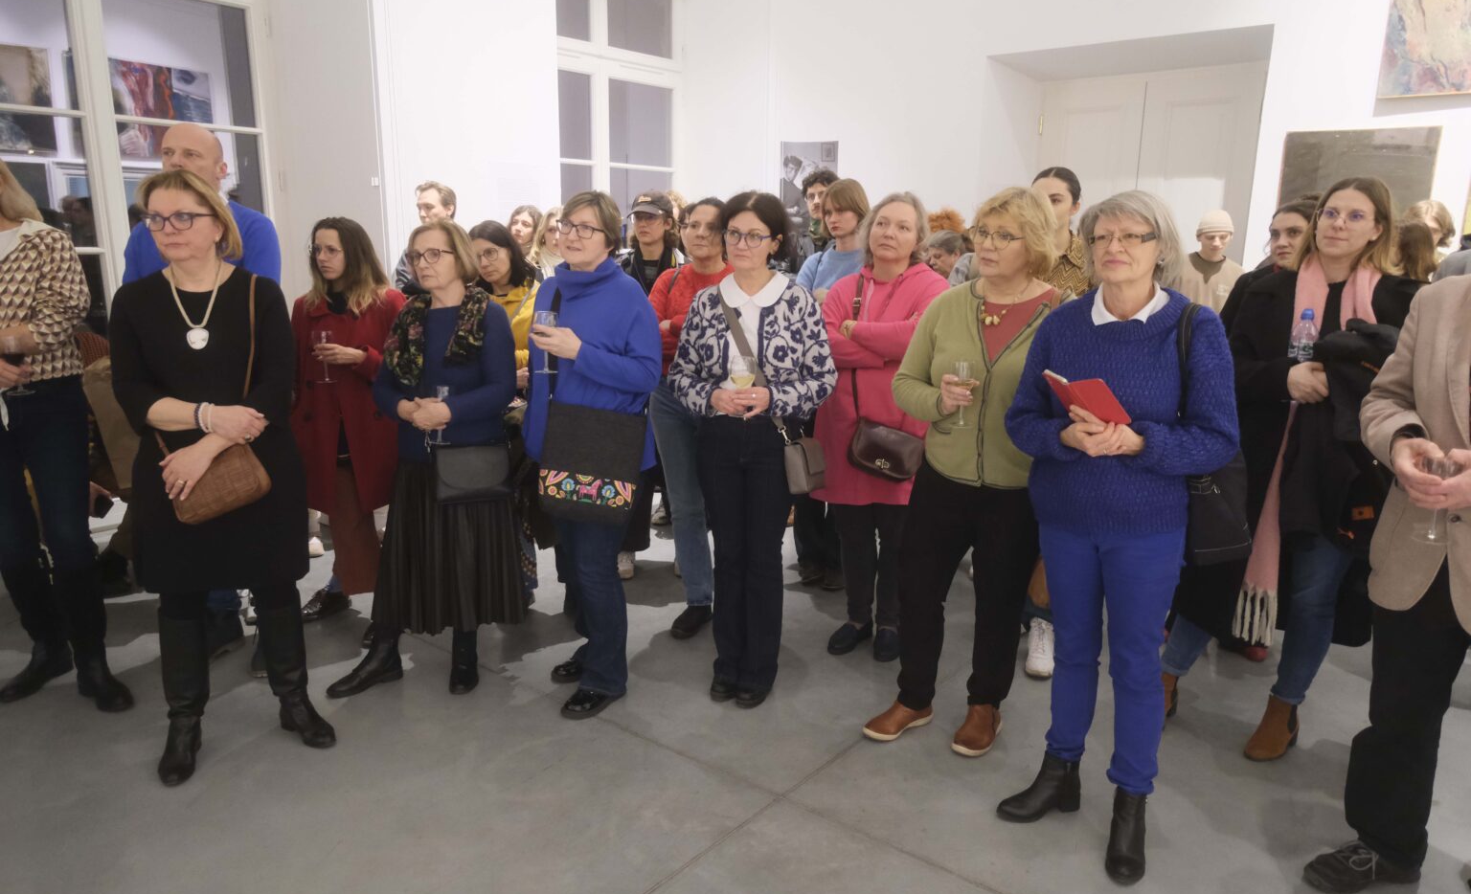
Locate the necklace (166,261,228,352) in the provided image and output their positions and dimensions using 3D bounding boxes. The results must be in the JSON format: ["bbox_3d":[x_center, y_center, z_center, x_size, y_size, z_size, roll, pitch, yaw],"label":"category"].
[{"bbox_3d":[-1.463,-0.397,2.666,0.140,0.245,0.165,-5,14,-24],"label":"necklace"}]

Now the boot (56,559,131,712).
[{"bbox_3d":[-2.107,0.623,3.222,0.255,0.450,0.110,9,15,32],"label":"boot"}]

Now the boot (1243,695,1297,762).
[{"bbox_3d":[1.654,0.865,3.024,0.250,0.160,0.095,-7,15,-32],"label":"boot"}]

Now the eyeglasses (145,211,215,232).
[{"bbox_3d":[-1.485,-0.614,2.670,0.142,0.047,0.145,3,13,12],"label":"eyeglasses"}]

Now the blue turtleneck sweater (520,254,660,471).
[{"bbox_3d":[-0.456,-0.277,3.102,0.470,0.636,0.340,9,15,31],"label":"blue turtleneck sweater"}]

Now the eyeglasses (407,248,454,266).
[{"bbox_3d":[-0.944,-0.606,3.146,0.140,0.047,0.140,8,8,27],"label":"eyeglasses"}]

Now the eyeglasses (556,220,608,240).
[{"bbox_3d":[-0.452,-0.668,3.008,0.137,0.045,0.140,19,15,20],"label":"eyeglasses"}]

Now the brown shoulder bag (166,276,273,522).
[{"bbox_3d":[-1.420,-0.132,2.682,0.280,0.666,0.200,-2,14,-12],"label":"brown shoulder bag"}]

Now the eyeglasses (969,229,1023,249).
[{"bbox_3d":[0.763,-0.590,2.764,0.140,0.045,0.135,-15,30,-42],"label":"eyeglasses"}]

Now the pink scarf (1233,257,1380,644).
[{"bbox_3d":[1.618,0.016,2.777,0.340,1.086,0.260,10,16,36],"label":"pink scarf"}]

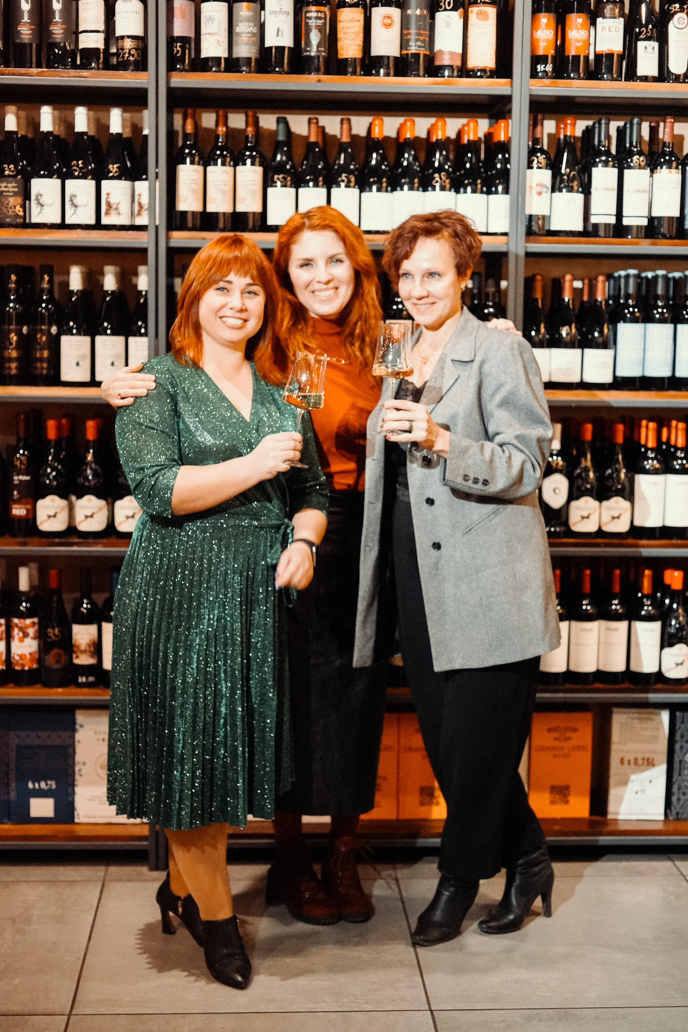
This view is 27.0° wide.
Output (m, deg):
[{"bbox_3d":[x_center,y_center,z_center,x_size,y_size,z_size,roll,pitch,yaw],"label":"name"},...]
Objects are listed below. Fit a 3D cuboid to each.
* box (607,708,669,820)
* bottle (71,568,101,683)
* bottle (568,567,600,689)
[{"bbox_3d":[0.811,0.676,4.099,0.160,0.316,0.245,0,7,-3],"label":"box"},{"bbox_3d":[-0.678,0.288,3.766,0.077,0.311,0.077,0,7,-4],"label":"bottle"},{"bbox_3d":[0.649,0.298,3.898,0.079,0.313,0.079,0,7,-3],"label":"bottle"}]

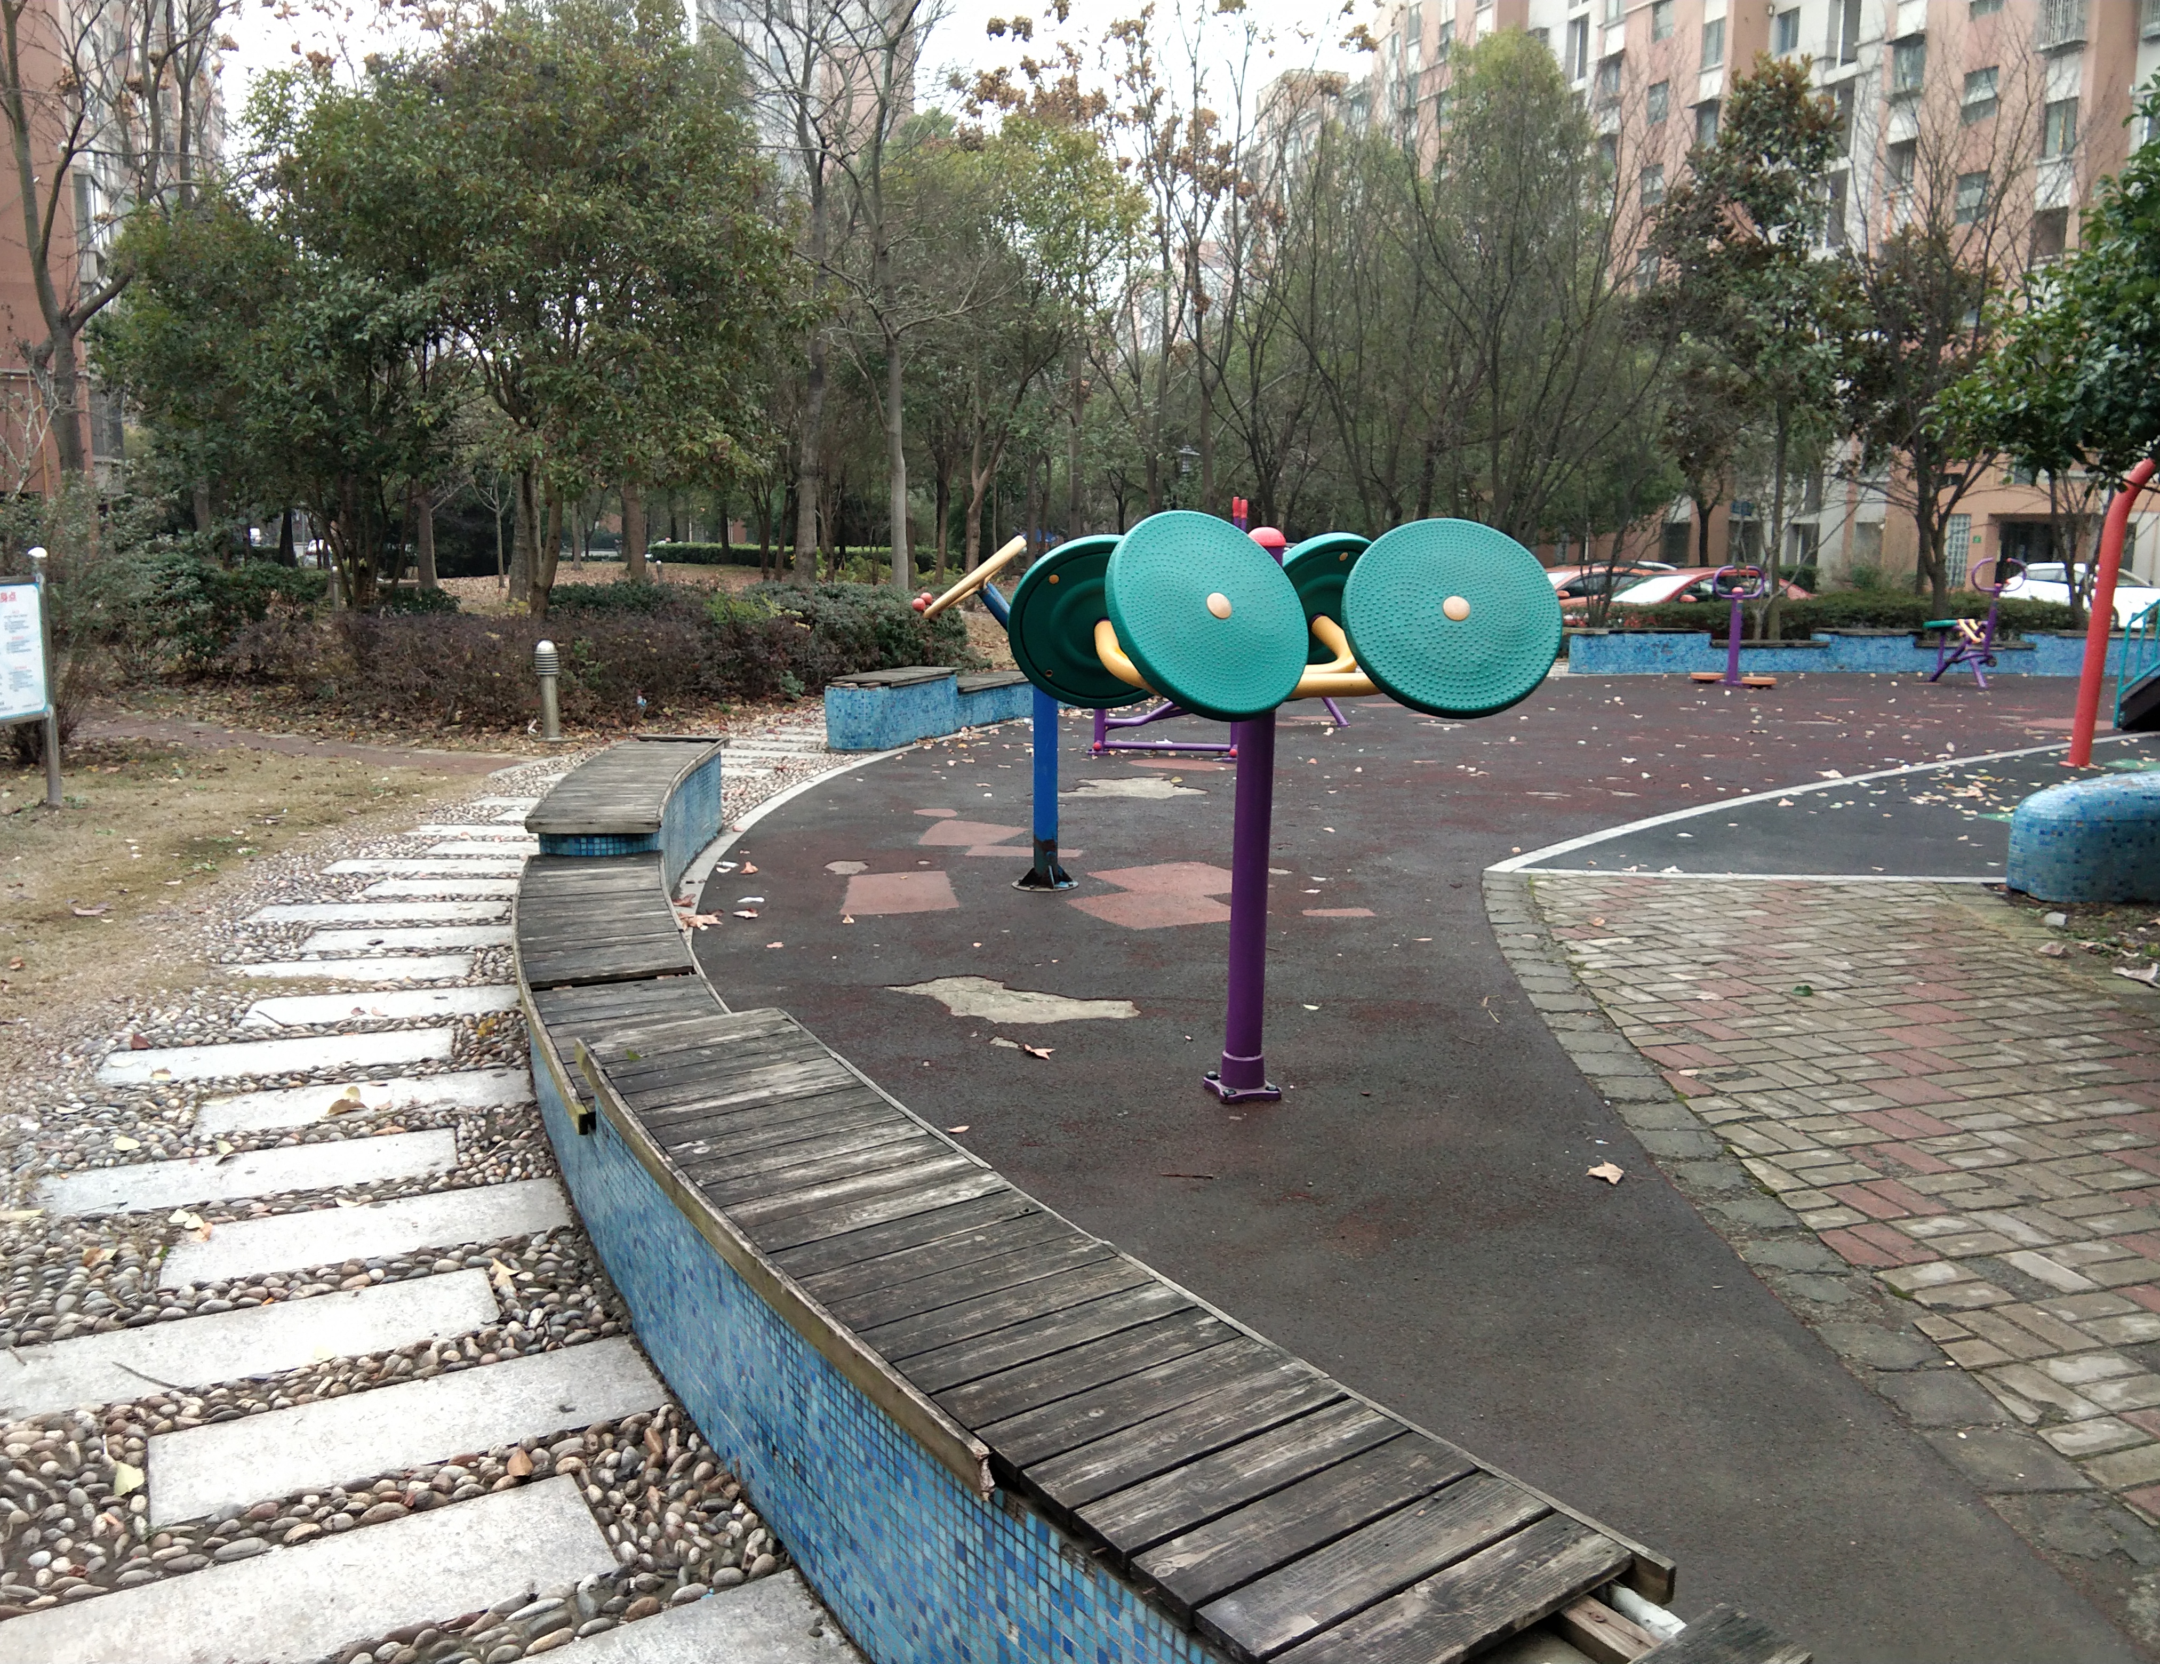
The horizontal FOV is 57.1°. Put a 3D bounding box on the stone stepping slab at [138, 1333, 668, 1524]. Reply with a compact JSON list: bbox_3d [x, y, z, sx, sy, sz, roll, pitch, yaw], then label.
[{"bbox_3d":[-1.137,1.037,3.418,0.840,0.050,0.314,-5,11,-32],"label":"stone stepping slab"}]

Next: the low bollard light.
[{"bbox_3d":[-3.417,-0.927,12.845,0.155,0.670,0.155,1,9,0],"label":"low bollard light"}]

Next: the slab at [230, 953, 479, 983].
[{"bbox_3d":[-2.524,0.491,6.739,0.890,0.050,0.288,-1,9,-11],"label":"slab"}]

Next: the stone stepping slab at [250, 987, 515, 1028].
[{"bbox_3d":[-2.172,0.572,6.258,0.830,0.050,0.323,-2,9,-18],"label":"stone stepping slab"}]

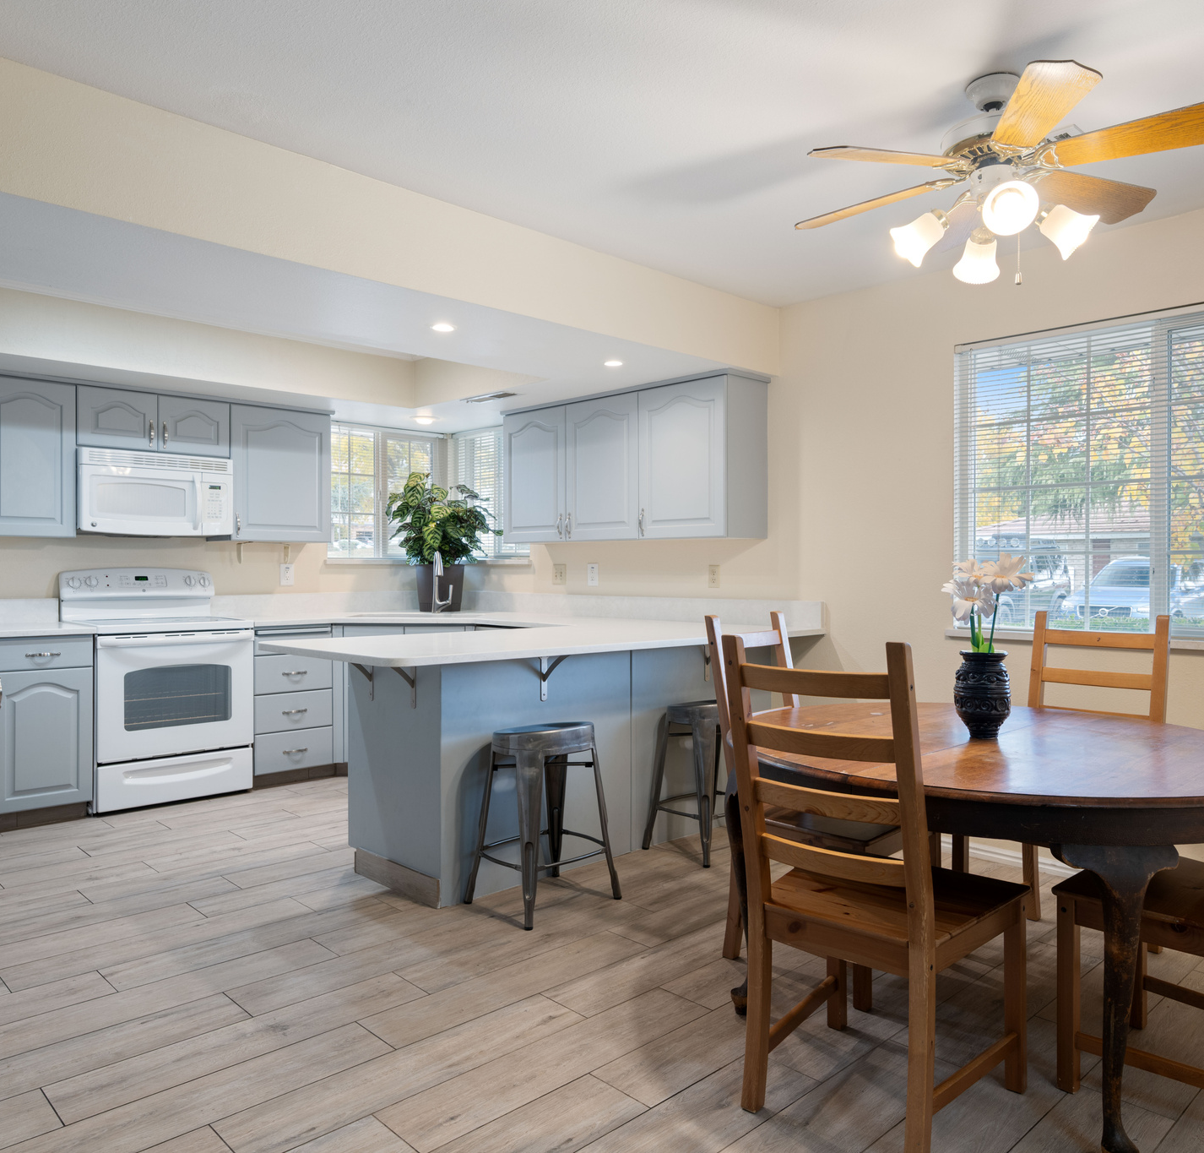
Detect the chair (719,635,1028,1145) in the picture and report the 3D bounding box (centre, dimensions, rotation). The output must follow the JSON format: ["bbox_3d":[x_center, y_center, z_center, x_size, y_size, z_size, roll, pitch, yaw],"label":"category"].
[{"bbox_3d":[0.612,0.660,2.059,0.495,1.050,0.555,1,1,42],"label":"chair"}]

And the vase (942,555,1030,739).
[{"bbox_3d":[1.050,0.184,2.497,0.220,0.493,0.200,0,0,23],"label":"vase"}]

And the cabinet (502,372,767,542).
[{"bbox_3d":[0.118,-0.583,5.053,0.321,0.780,1.716,0,0,-44],"label":"cabinet"}]

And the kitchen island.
[{"bbox_3d":[-0.120,0.708,3.873,2.300,0.916,0.998,0,0,-44],"label":"kitchen island"}]

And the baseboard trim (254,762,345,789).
[{"bbox_3d":[-1.710,1.106,5.171,0.560,0.090,0.030,0,1,-43],"label":"baseboard trim"}]

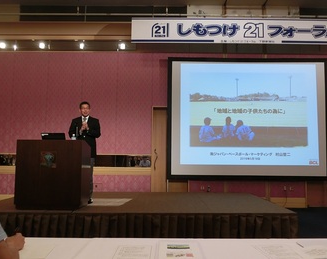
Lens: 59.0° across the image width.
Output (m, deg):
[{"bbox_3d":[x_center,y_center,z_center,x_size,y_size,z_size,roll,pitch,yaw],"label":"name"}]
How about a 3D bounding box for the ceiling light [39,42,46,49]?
[{"bbox_3d":[-2.804,-1.935,6.701,0.140,0.133,0.140,1,-5,0],"label":"ceiling light"}]

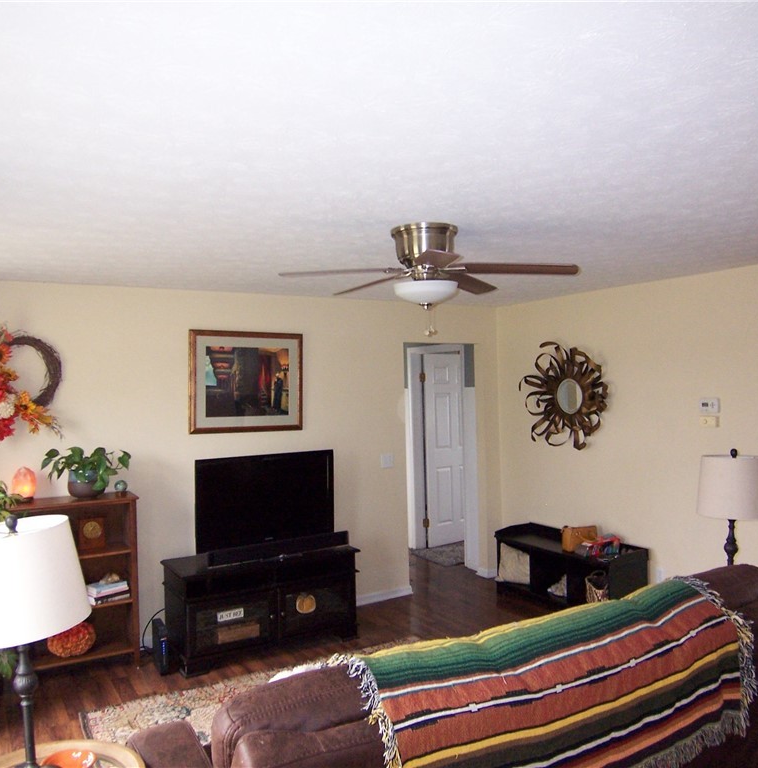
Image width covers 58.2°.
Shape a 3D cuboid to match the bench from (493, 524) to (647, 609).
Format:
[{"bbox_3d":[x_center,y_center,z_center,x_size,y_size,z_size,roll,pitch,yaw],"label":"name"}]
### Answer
[{"bbox_3d":[1.475,1.469,5.332,0.420,0.510,1.190,-2,0,-33],"label":"bench"}]

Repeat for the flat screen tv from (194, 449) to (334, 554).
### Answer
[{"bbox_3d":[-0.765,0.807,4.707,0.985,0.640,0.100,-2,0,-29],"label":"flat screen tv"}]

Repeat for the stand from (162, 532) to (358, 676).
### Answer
[{"bbox_3d":[-0.788,1.483,4.676,1.220,0.605,0.510,-2,0,-30],"label":"stand"}]

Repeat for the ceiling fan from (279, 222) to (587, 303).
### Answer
[{"bbox_3d":[0.202,-0.509,2.956,1.240,0.330,1.270,-1,0,33],"label":"ceiling fan"}]

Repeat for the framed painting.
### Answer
[{"bbox_3d":[-0.936,-0.011,4.911,0.860,0.720,0.035,-2,0,-33],"label":"framed painting"}]

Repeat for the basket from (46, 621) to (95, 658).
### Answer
[{"bbox_3d":[-1.862,1.552,4.109,0.290,0.230,0.260,-2,0,-33],"label":"basket"}]

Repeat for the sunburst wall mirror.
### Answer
[{"bbox_3d":[1.504,0.098,5.556,0.110,0.860,0.860,-2,0,-33],"label":"sunburst wall mirror"}]

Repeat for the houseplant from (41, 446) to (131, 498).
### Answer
[{"bbox_3d":[-1.787,0.541,4.157,0.510,0.320,0.420,-2,0,-33],"label":"houseplant"}]

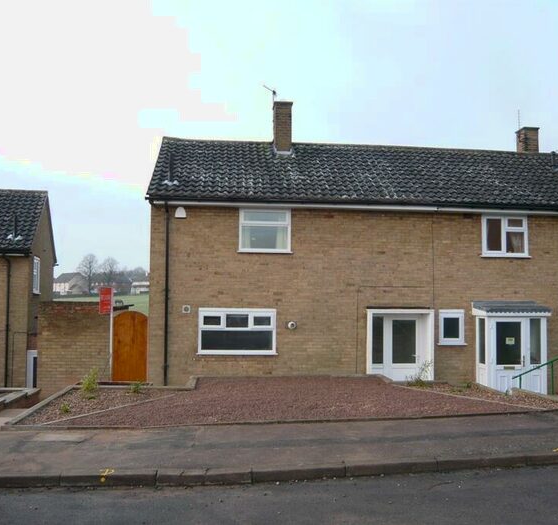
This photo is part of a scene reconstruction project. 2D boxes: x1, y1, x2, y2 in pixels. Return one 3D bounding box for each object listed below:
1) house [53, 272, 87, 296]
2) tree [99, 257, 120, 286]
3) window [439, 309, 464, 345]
[{"bbox_3d":[-67.897,6.960,185.000,6.800,7.300,13.500,2,-3,-40],"label":"house"},{"bbox_3d":[-52.234,3.987,175.000,6.300,11.127,6.300,1,-2,-7],"label":"tree"},{"bbox_3d":[4.199,1.571,13.740,0.640,0.840,0.090,1,-4,-5],"label":"window"}]

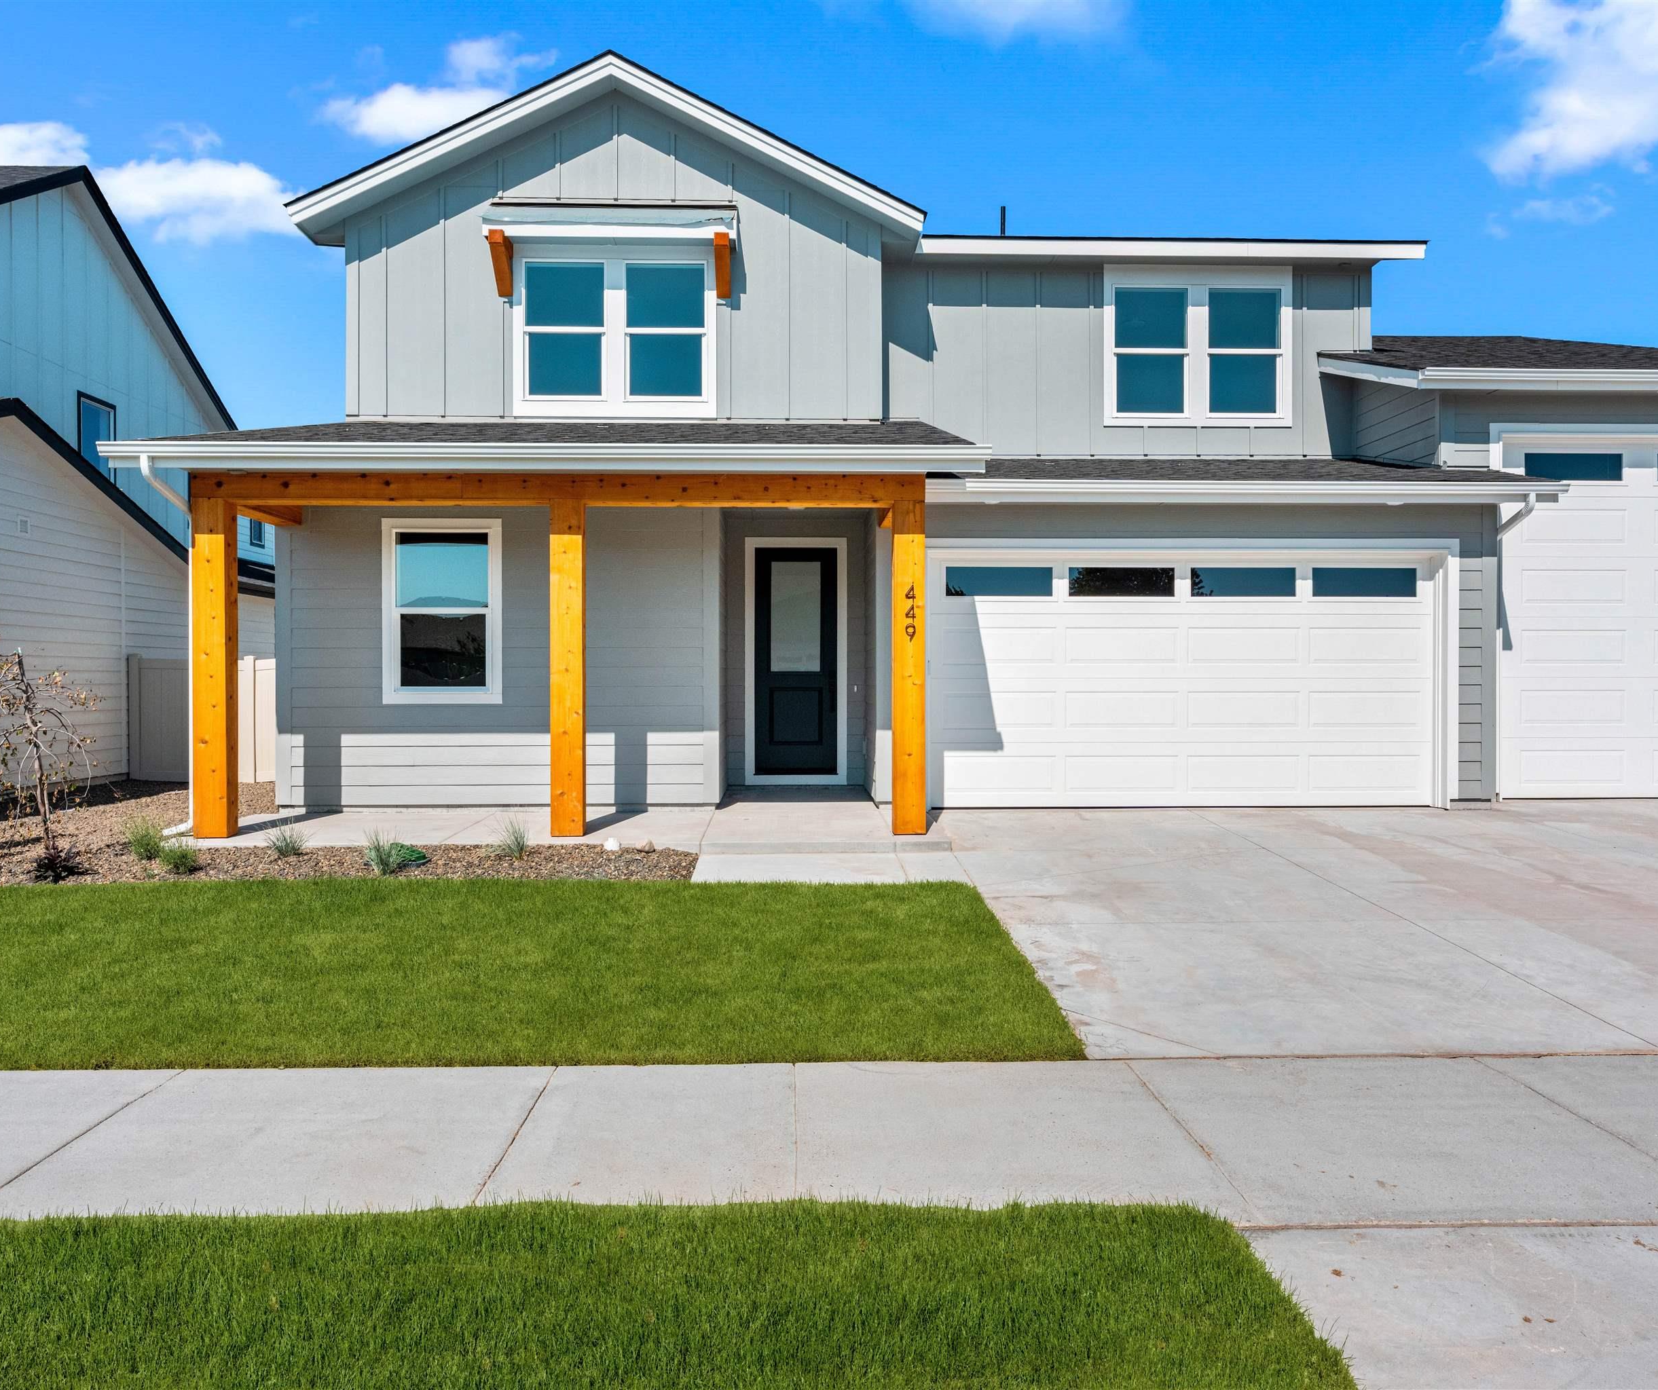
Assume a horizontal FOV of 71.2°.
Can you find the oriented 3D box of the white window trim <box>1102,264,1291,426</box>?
[{"bbox_3d":[4.179,-3.962,13.110,2.148,1.820,0.100,0,0,-2],"label":"white window trim"}]

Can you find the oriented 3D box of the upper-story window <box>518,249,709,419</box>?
[{"bbox_3d":[-2.252,-3.800,12.160,2.112,1.780,0.110,0,0,-2],"label":"upper-story window"}]

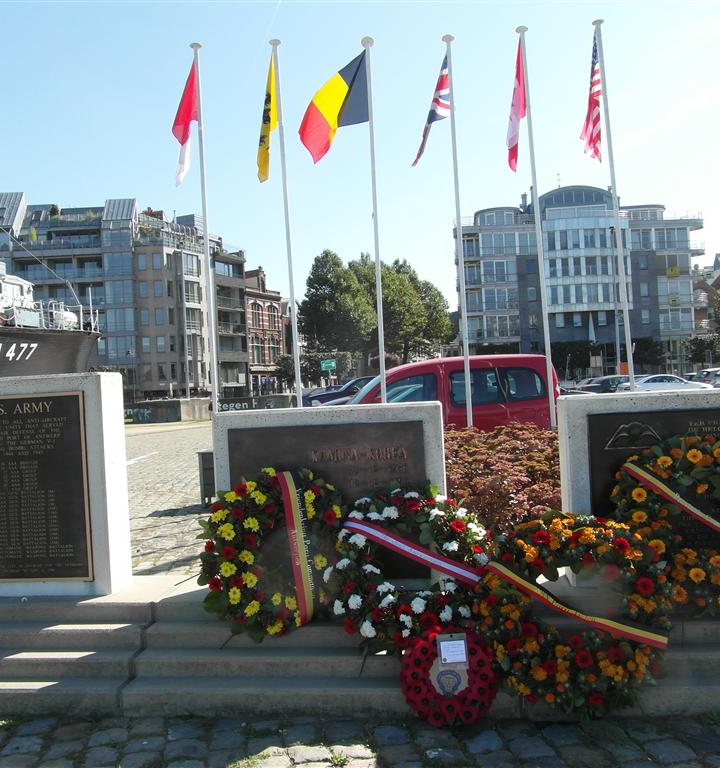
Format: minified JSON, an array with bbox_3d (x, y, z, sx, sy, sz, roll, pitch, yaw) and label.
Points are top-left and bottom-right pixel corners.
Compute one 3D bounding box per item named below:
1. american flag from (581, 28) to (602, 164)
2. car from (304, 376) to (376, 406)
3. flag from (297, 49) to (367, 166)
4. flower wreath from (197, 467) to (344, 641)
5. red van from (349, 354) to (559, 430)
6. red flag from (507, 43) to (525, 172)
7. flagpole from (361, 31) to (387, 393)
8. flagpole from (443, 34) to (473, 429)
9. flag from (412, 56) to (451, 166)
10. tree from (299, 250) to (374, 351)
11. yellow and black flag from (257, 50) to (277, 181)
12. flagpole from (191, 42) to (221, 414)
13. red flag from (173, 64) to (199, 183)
[{"bbox_3d":[2.948,-3.661,9.040,0.300,1.650,0.280,-3,0,0],"label":"american flag"},{"bbox_3d":[0.491,0.469,22.500,4.350,1.460,1.760,-3,0,-20],"label":"car"},{"bbox_3d":[-0.377,-3.948,10.100,1.000,1.500,0.300,-3,0,0],"label":"flag"},{"bbox_3d":[-0.511,0.967,4.050,0.800,0.930,0.200,-3,-15,8],"label":"flower wreath"},{"bbox_3d":[0.957,0.491,11.500,4.050,1.820,1.680,-3,0,-12],"label":"red van"},{"bbox_3d":[2.002,-3.559,9.140,0.280,1.630,0.280,-3,0,0],"label":"red flag"},{"bbox_3d":[0.240,-1.558,9.220,0.150,5.930,0.150,-3,0,0],"label":"flagpole"},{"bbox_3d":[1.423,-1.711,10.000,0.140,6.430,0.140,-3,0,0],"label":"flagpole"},{"bbox_3d":[1.007,-3.838,10.000,0.560,1.500,0.300,-3,0,0],"label":"flag"},{"bbox_3d":[-2.821,-6.405,77.000,8.800,16.200,8.500,-3,0,0],"label":"tree"},{"bbox_3d":[-1.192,-3.416,9.100,0.300,1.650,0.280,-3,0,0],"label":"yellow and black flag"},{"bbox_3d":[-1.954,-1.435,9.140,0.150,5.950,0.150,-3,0,0],"label":"flagpole"},{"bbox_3d":[-2.249,-3.357,9.150,0.300,1.550,0.250,-3,0,0],"label":"red flag"}]

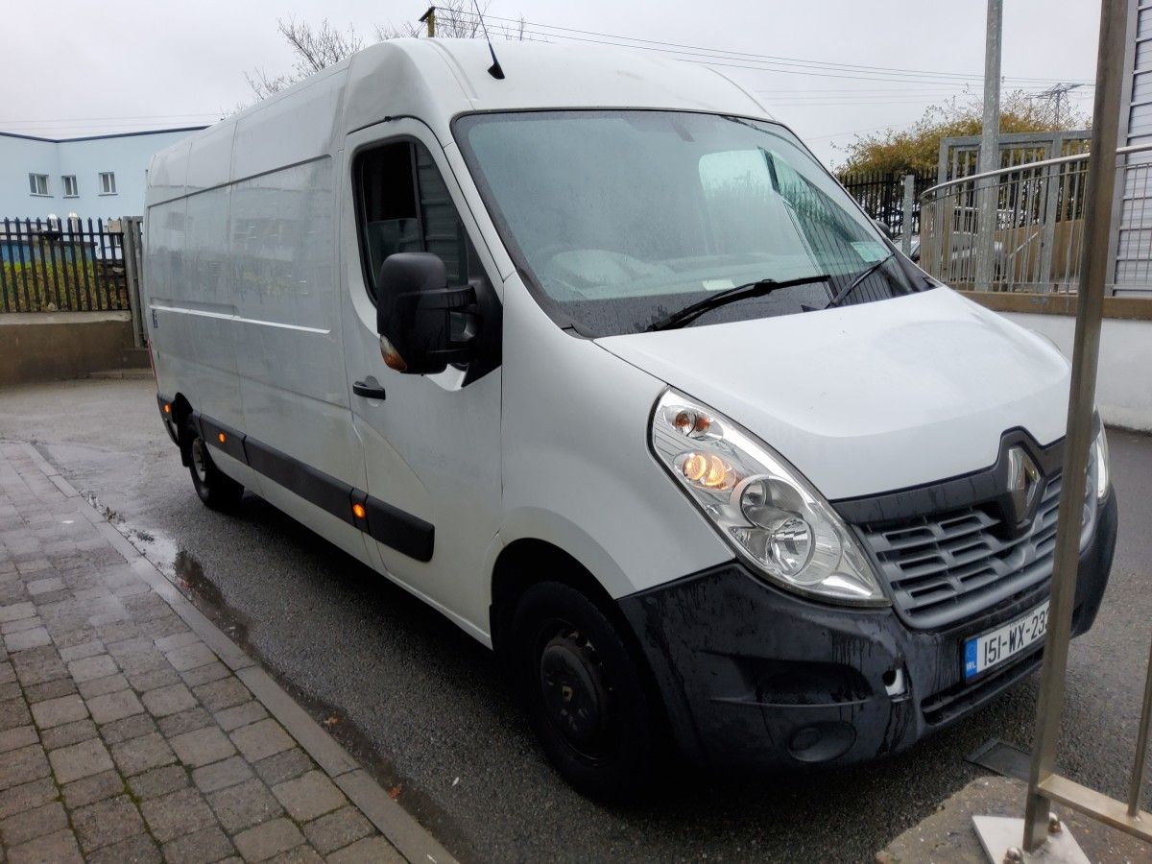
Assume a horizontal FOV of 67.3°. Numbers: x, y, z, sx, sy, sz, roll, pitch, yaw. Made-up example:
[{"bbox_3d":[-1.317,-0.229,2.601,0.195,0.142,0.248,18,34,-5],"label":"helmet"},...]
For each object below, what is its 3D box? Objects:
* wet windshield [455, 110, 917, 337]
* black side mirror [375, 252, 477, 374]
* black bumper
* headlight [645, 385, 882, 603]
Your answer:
[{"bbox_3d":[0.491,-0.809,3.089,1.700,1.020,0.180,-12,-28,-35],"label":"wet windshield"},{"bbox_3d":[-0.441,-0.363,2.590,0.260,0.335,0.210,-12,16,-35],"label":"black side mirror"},{"bbox_3d":[1.074,0.472,2.673,1.970,0.710,0.560,-12,16,-35],"label":"black bumper"},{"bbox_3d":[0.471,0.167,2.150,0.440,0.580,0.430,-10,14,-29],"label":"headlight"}]

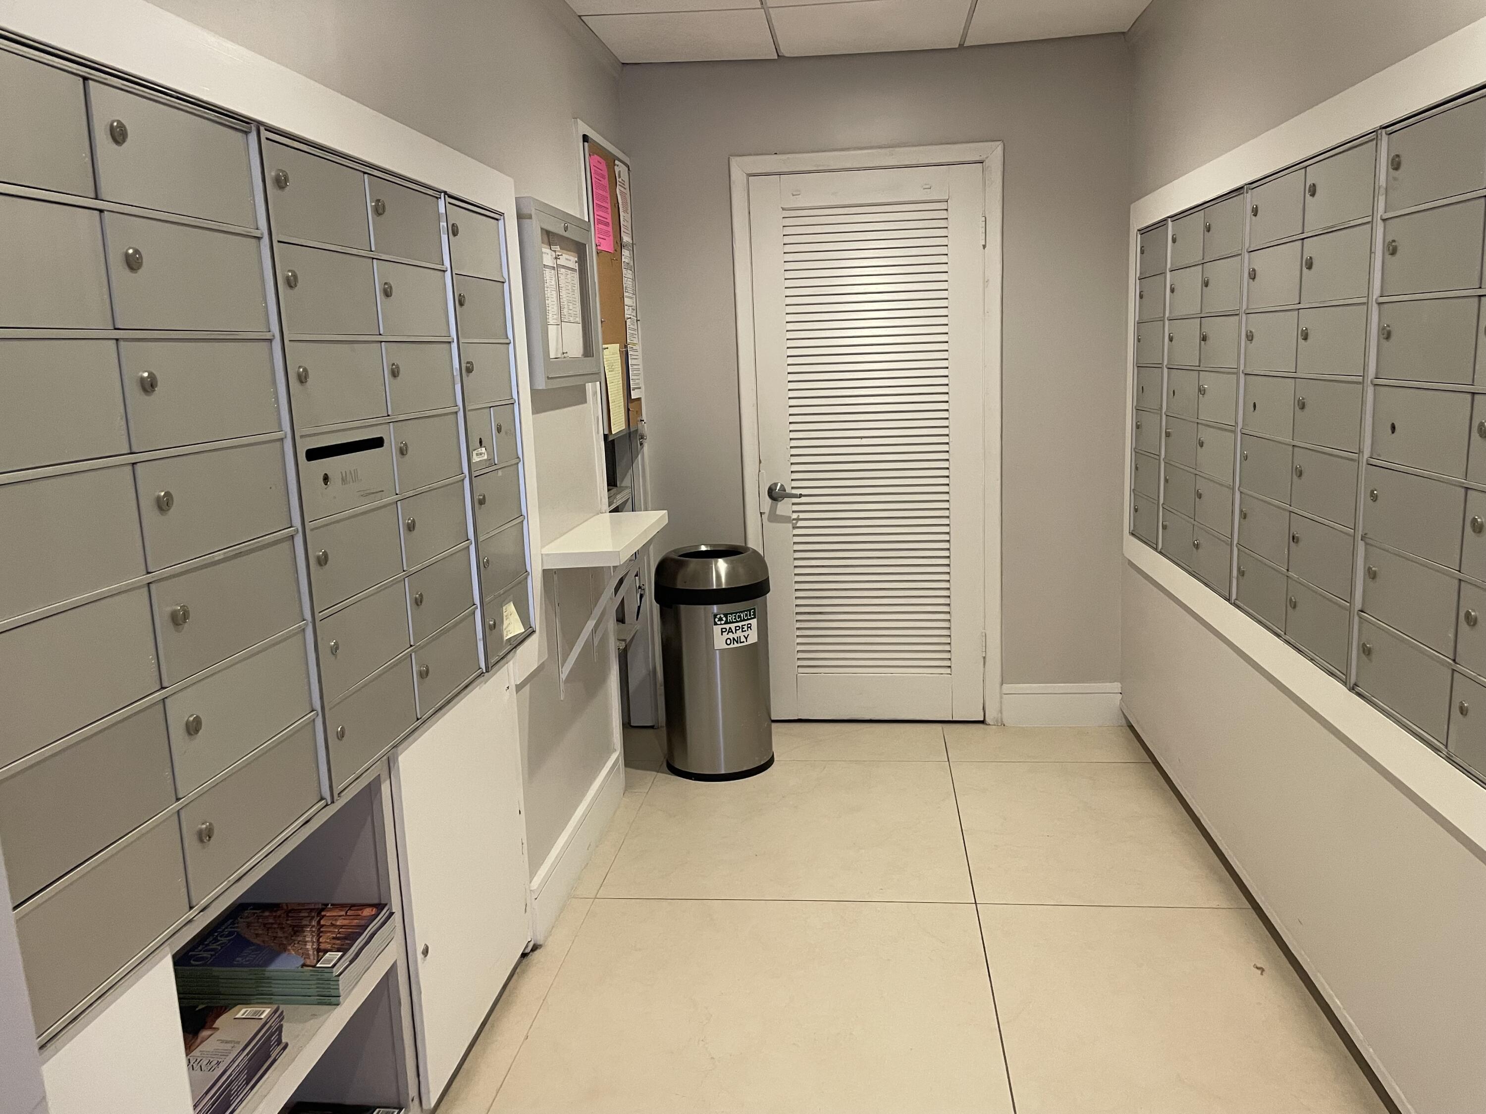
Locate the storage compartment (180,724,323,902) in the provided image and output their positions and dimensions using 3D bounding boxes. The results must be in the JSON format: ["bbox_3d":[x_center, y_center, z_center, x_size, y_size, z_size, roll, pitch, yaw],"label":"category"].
[{"bbox_3d":[-0.815,0.343,1.551,0.300,0.127,0.340,-1,10,7],"label":"storage compartment"}]

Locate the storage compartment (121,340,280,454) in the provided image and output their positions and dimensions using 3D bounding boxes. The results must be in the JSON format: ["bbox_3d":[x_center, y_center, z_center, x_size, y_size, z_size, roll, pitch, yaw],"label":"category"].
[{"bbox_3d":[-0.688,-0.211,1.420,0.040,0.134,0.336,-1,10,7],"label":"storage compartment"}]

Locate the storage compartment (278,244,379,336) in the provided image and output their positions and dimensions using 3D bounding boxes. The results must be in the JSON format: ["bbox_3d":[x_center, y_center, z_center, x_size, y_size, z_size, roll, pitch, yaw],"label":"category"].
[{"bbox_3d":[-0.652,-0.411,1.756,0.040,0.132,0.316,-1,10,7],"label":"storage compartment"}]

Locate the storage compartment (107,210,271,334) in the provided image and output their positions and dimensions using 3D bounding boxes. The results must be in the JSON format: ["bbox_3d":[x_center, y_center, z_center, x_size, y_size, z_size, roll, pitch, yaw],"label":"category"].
[{"bbox_3d":[-0.842,-0.351,1.434,0.300,0.129,0.332,-1,10,7],"label":"storage compartment"}]

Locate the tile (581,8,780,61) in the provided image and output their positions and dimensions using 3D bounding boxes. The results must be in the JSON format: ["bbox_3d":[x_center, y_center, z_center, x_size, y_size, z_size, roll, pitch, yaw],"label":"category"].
[{"bbox_3d":[-0.180,-1.701,3.628,0.555,0.025,0.599,-1,10,7],"label":"tile"}]

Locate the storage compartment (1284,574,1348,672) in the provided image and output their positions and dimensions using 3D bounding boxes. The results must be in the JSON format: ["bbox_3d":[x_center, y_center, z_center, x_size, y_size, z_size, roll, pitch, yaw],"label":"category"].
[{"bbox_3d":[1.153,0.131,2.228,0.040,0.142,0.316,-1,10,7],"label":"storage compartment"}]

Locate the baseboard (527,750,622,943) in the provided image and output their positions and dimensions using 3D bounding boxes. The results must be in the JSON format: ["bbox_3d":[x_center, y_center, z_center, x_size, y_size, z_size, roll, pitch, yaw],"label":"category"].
[{"bbox_3d":[-0.468,0.805,3.258,0.025,0.158,1.003,-1,10,7],"label":"baseboard"}]

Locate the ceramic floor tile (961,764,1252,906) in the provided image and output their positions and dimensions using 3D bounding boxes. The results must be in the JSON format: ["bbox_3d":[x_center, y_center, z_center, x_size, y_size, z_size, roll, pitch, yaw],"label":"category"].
[{"bbox_3d":[0.987,0.802,3.327,0.666,0.015,1.013,-1,10,7],"label":"ceramic floor tile"}]

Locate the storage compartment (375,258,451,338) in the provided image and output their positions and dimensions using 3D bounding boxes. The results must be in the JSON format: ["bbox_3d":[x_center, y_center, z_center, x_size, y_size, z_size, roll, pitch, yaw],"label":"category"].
[{"bbox_3d":[-0.764,-0.479,2.117,0.300,0.132,0.325,-1,10,7],"label":"storage compartment"}]

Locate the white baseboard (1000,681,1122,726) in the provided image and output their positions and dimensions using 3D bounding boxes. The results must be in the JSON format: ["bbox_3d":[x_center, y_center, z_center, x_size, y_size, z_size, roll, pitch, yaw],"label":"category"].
[{"bbox_3d":[1.195,0.560,4.192,0.427,0.167,0.025,-1,10,7],"label":"white baseboard"}]

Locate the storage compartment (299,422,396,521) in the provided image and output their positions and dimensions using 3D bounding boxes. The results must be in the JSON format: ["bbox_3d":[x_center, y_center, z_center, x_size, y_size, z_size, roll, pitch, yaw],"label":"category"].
[{"bbox_3d":[-0.789,-0.145,1.847,0.300,0.133,0.314,-1,10,7],"label":"storage compartment"}]

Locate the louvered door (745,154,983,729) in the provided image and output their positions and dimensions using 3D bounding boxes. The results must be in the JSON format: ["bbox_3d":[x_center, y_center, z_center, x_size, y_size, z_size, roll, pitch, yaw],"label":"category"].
[{"bbox_3d":[0.473,-0.370,4.124,0.816,2.025,0.045,-1,10,7],"label":"louvered door"}]

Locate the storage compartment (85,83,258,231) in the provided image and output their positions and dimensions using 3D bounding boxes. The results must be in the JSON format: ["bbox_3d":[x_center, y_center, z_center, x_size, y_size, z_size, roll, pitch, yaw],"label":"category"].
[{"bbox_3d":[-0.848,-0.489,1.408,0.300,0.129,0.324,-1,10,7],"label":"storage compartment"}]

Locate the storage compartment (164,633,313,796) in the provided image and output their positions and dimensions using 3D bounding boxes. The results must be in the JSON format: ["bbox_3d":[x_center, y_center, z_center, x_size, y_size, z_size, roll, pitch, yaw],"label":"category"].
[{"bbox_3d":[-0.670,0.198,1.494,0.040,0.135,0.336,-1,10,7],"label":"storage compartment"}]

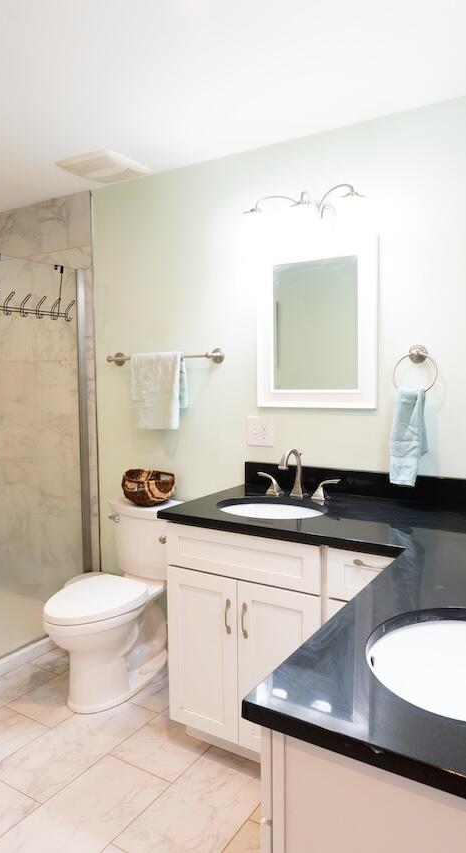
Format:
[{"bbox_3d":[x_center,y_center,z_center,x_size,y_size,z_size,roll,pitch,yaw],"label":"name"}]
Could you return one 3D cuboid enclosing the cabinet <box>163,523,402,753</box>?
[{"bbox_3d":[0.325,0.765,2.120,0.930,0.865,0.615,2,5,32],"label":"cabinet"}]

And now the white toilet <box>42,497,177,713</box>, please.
[{"bbox_3d":[-0.557,0.790,2.625,0.450,0.789,0.735,2,5,32],"label":"white toilet"}]

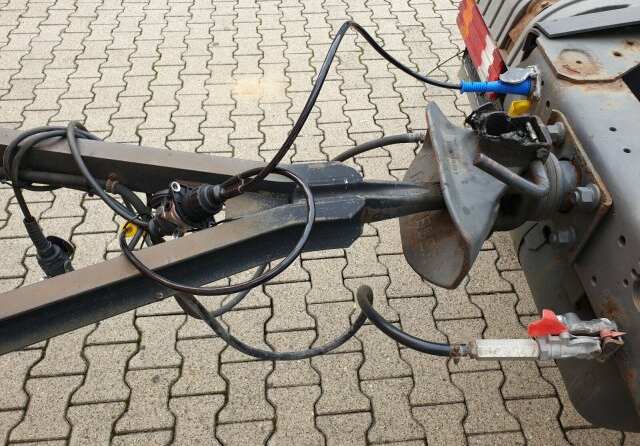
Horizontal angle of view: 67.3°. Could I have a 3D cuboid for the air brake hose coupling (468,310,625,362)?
[{"bbox_3d":[0.354,0.178,0.755,0.232,0.066,0.068,1,49,-1],"label":"air brake hose coupling"}]

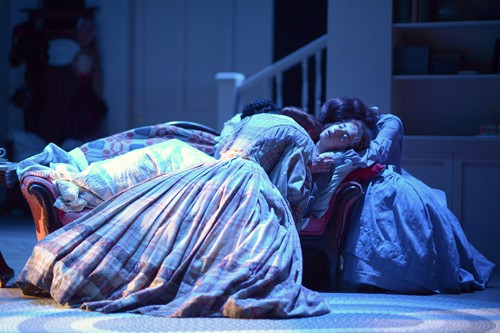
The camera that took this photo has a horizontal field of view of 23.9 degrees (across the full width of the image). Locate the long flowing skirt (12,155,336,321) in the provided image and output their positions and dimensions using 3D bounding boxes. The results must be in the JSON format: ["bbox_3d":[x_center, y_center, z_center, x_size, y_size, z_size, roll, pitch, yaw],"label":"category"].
[{"bbox_3d":[-0.363,0.276,5.142,1.300,0.620,0.820,1,2,12],"label":"long flowing skirt"}]

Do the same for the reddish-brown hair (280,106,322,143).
[{"bbox_3d":[0.250,-0.192,5.747,0.210,0.200,0.230,2,2,37],"label":"reddish-brown hair"}]

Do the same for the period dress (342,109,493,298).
[{"bbox_3d":[0.818,0.163,5.929,0.760,0.820,0.740,1,2,6],"label":"period dress"}]

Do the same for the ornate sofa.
[{"bbox_3d":[-0.252,0.159,5.979,1.800,0.800,0.750,1,2,0],"label":"ornate sofa"}]

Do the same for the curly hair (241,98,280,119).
[{"bbox_3d":[0.053,-0.272,6.094,0.210,0.180,0.220,0,2,-30],"label":"curly hair"}]

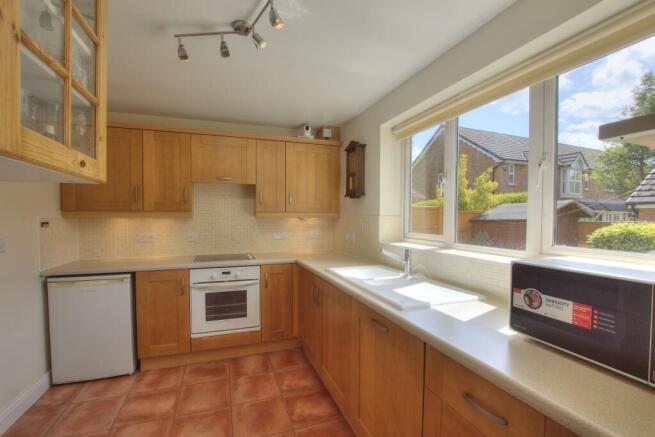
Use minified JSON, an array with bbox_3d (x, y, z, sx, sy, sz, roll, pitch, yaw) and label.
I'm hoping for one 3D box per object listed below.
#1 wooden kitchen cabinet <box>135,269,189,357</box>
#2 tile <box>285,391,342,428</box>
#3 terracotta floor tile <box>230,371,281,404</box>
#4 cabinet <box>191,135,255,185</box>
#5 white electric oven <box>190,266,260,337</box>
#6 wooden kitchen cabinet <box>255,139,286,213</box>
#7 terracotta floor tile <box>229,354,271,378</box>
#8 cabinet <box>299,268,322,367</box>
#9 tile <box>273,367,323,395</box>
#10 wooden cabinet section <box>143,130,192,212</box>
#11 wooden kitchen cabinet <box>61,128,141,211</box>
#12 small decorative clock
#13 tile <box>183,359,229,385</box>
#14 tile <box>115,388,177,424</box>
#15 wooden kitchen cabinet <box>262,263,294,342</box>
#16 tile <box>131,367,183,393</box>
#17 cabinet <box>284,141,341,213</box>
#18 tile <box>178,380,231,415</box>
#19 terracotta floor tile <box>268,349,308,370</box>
[{"bbox_3d":[-1.463,0.802,2.557,0.391,0.717,0.570,0,-1,-19],"label":"wooden kitchen cabinet"},{"bbox_3d":[-0.111,1.303,1.893,0.335,0.015,0.348,0,-1,-19],"label":"tile"},{"bbox_3d":[-0.564,1.309,2.112,0.347,0.015,0.347,0,-1,-19],"label":"terracotta floor tile"},{"bbox_3d":[-1.056,-0.570,2.843,0.596,0.459,0.322,0,-1,-19],"label":"cabinet"},{"bbox_3d":[-0.993,0.744,2.708,0.597,0.598,0.560,0,-1,-19],"label":"white electric oven"},{"bbox_3d":[-0.631,-0.427,2.991,0.303,0.740,0.322,0,-1,-19],"label":"wooden kitchen cabinet"},{"bbox_3d":[-0.679,1.315,2.428,0.348,0.015,0.315,0,-1,-19],"label":"terracotta floor tile"},{"bbox_3d":[0.112,0.801,2.424,0.570,0.723,0.700,0,-1,-19],"label":"cabinet"},{"bbox_3d":[-0.233,1.296,2.186,0.335,0.015,0.335,0,-1,-19],"label":"tile"},{"bbox_3d":[-1.508,-0.430,2.645,0.389,0.722,0.320,0,1,-18],"label":"wooden cabinet section"},{"bbox_3d":[-1.989,-0.433,2.512,0.581,0.740,0.322,0,-1,-19],"label":"wooden kitchen cabinet"},{"bbox_3d":[0.272,-0.467,2.684,0.120,0.544,0.240,0,-1,-19],"label":"small decorative clock"},{"bbox_3d":[-1.014,1.314,2.324,0.340,0.015,0.300,0,-1,-19],"label":"tile"},{"bbox_3d":[-1.225,1.293,1.882,0.335,0.015,0.330,0,-1,-19],"label":"tile"},{"bbox_3d":[-0.576,0.812,2.894,0.298,0.723,0.570,0,-1,-19],"label":"wooden kitchen cabinet"},{"bbox_3d":[-1.354,1.297,2.178,0.335,0.015,0.325,0,-1,-19],"label":"tile"},{"bbox_3d":[-0.201,-0.426,3.142,0.610,0.740,0.322,0,-1,-19],"label":"cabinet"},{"bbox_3d":[-0.893,1.307,2.008,0.342,0.015,0.353,0,-1,-19],"label":"tile"},{"bbox_3d":[-0.351,1.317,2.549,0.330,0.015,0.330,0,-1,-19],"label":"terracotta floor tile"}]

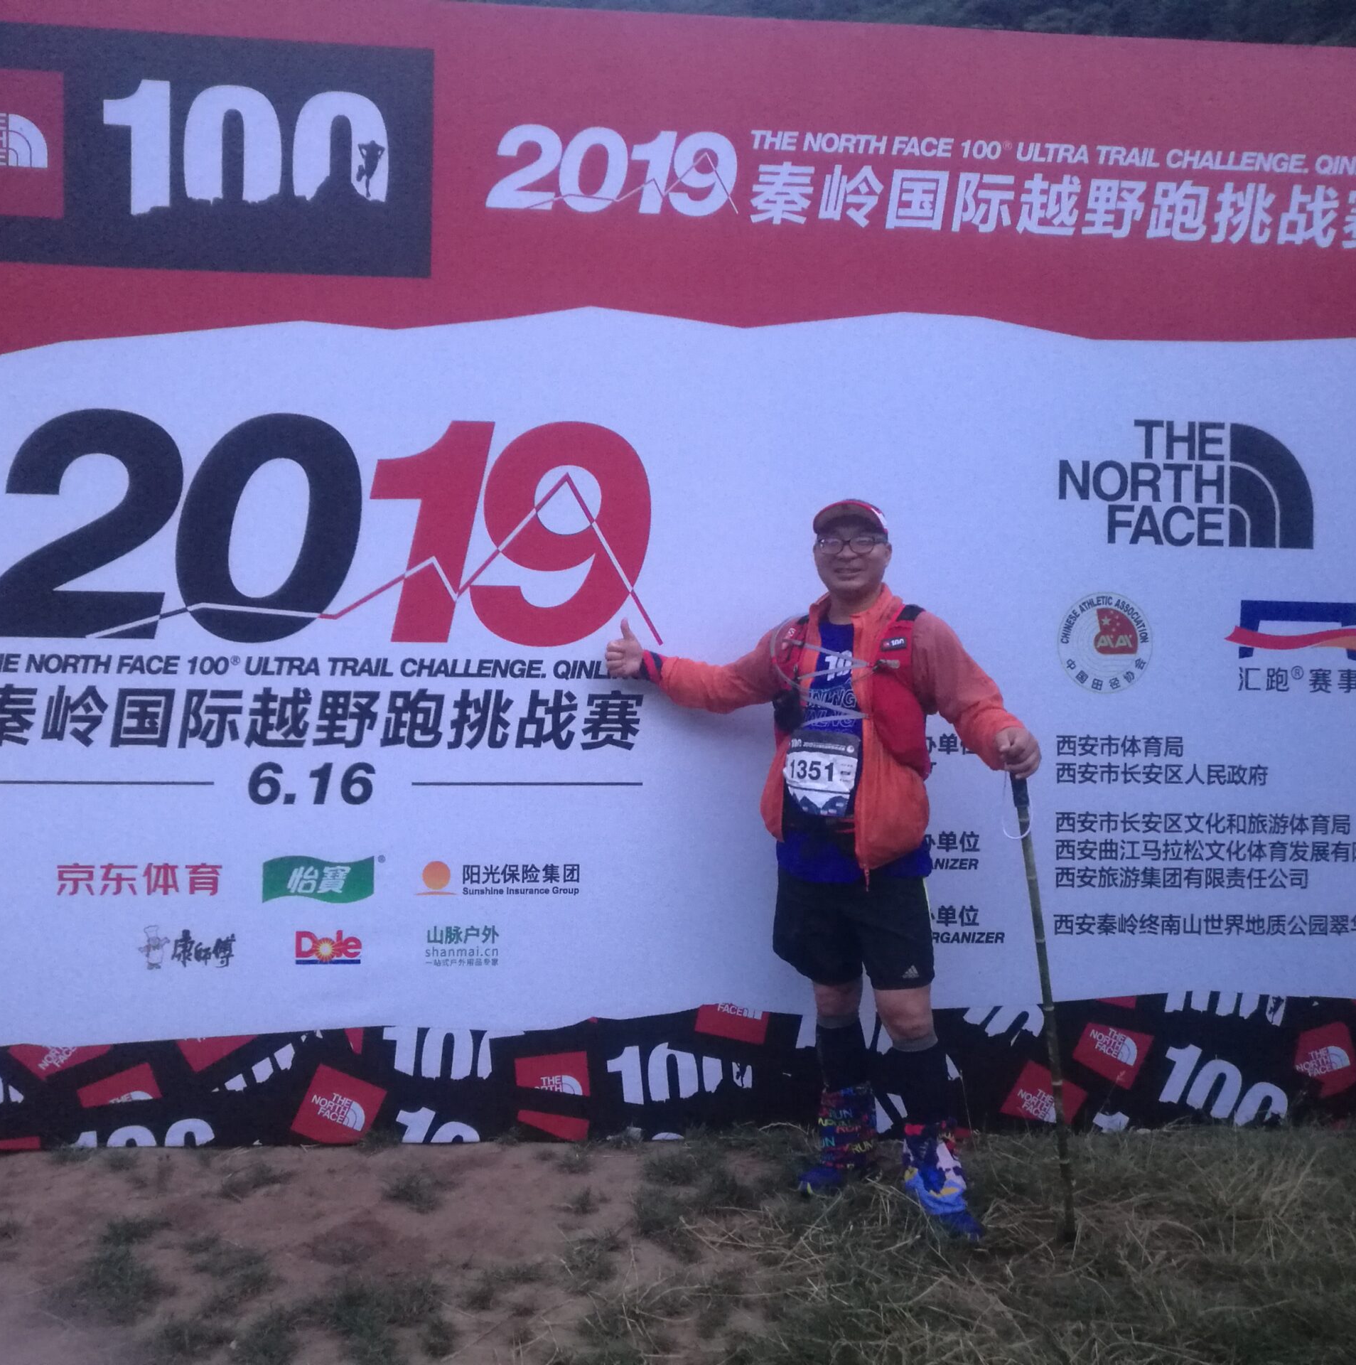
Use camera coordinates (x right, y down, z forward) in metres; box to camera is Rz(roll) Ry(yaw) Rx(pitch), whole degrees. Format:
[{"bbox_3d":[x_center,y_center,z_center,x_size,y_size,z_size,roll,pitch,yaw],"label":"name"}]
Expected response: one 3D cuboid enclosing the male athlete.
[{"bbox_3d":[0.355,0.415,3.480,1.040,1.710,0.470,1,1,17],"label":"male athlete"}]

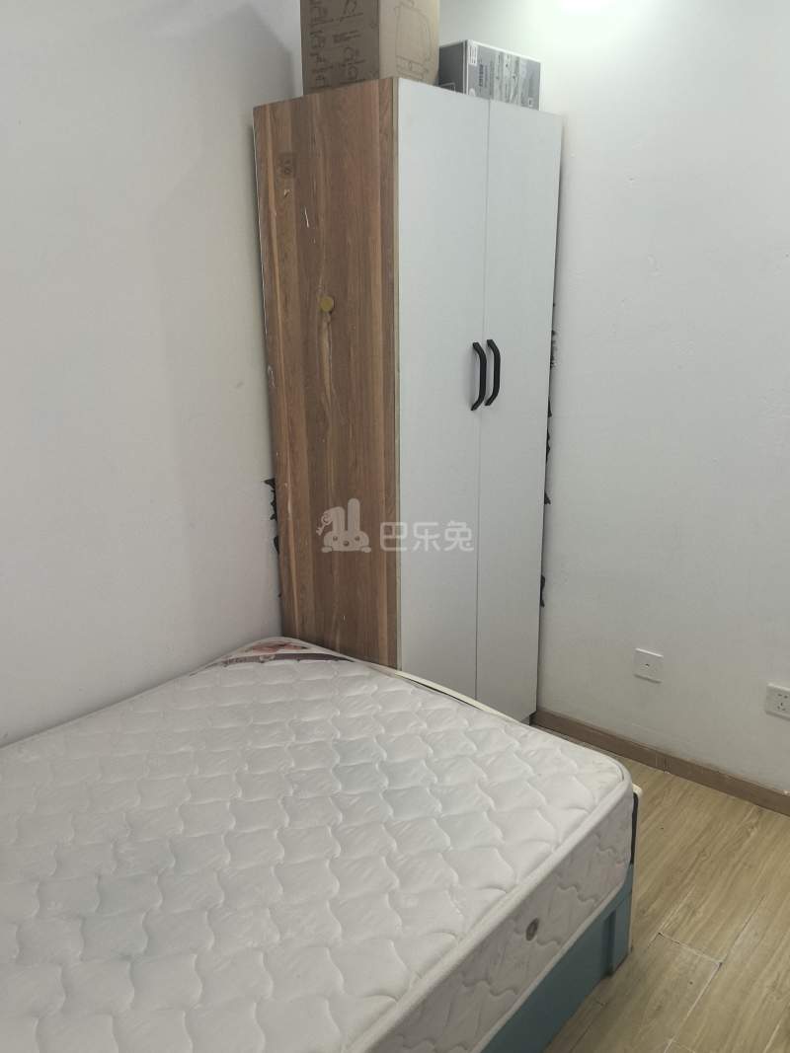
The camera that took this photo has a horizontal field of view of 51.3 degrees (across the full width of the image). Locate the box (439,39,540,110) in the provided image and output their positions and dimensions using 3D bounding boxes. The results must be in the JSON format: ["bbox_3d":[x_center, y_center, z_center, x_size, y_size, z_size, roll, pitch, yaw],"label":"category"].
[{"bbox_3d":[0.205,-1.163,2.174,0.210,0.132,0.322,14,22,40],"label":"box"}]

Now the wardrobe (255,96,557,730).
[{"bbox_3d":[0.061,-0.194,2.408,0.495,1.845,0.670,14,22,41],"label":"wardrobe"}]

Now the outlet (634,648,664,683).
[{"bbox_3d":[0.767,0.420,2.484,0.086,0.086,0.010,14,22,40],"label":"outlet"}]

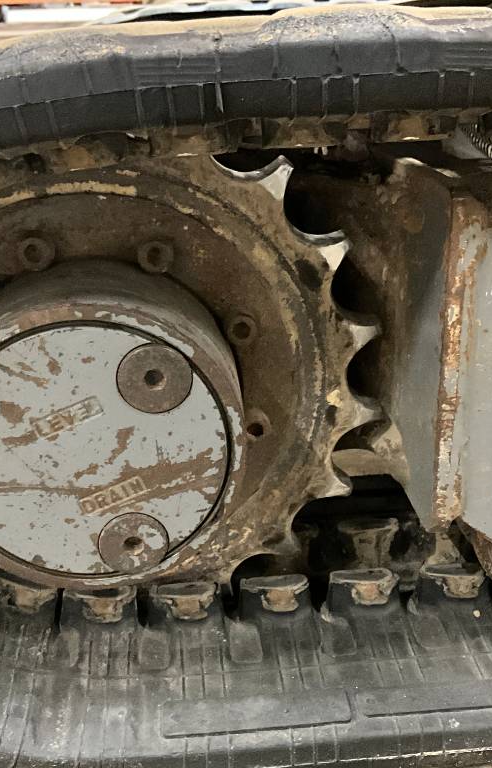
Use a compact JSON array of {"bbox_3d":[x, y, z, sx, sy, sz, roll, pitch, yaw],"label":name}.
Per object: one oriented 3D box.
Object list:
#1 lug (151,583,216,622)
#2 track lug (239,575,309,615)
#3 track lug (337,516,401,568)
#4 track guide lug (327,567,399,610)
[{"bbox_3d":[-0.033,0.118,0.468,0.035,0.016,0.014,-3,22,-5],"label":"lug"},{"bbox_3d":[0.015,0.116,0.473,0.036,0.016,0.014,-3,22,-5],"label":"track lug"},{"bbox_3d":[0.075,0.096,0.531,0.035,0.023,0.014,-3,22,-5],"label":"track lug"},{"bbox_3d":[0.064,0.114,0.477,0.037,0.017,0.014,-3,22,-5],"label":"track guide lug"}]

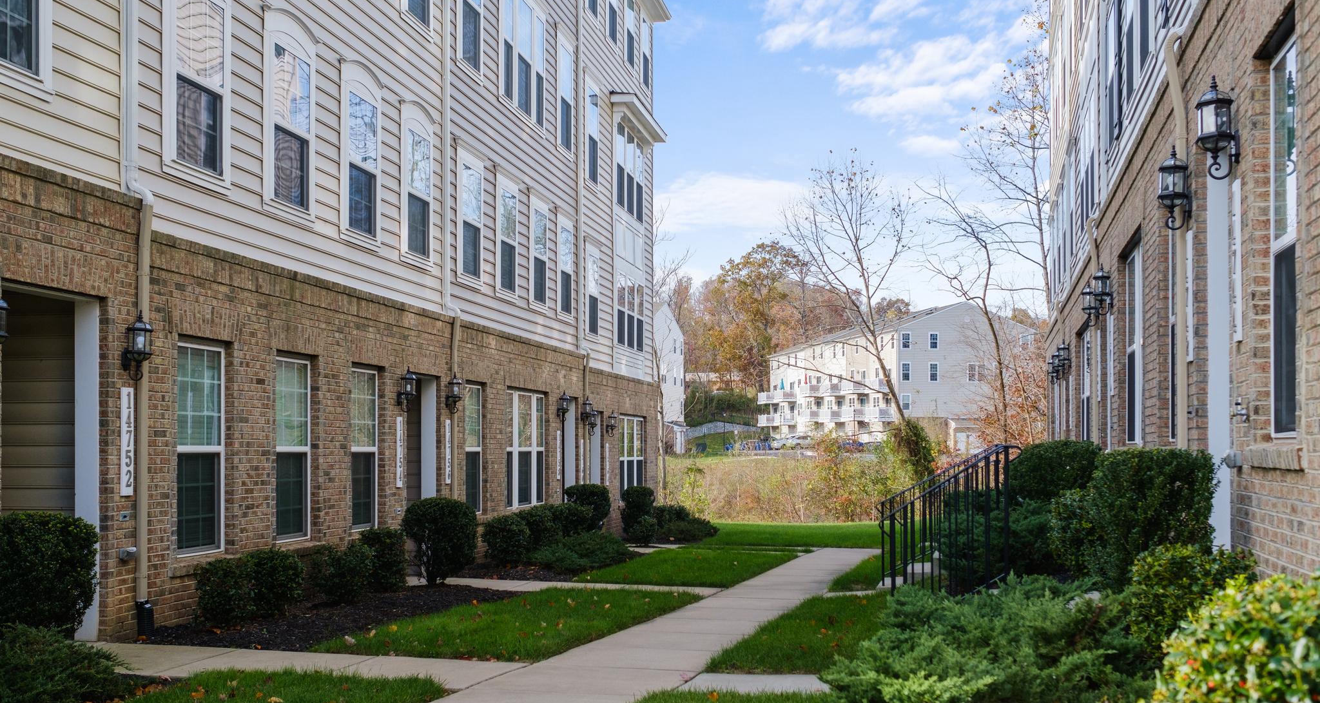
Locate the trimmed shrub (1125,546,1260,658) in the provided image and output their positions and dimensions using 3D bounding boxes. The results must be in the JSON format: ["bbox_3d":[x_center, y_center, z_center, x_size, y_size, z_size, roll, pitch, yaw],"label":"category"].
[{"bbox_3d":[2.482,1.231,6.003,0.575,0.615,0.575,-1,-2,14],"label":"trimmed shrub"}]

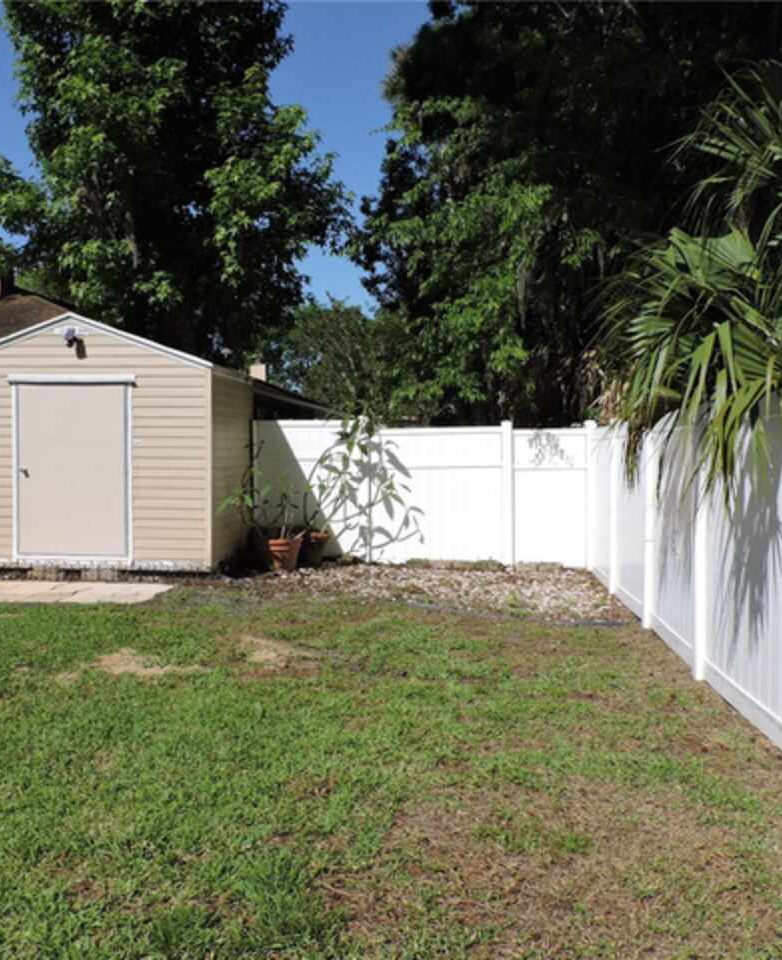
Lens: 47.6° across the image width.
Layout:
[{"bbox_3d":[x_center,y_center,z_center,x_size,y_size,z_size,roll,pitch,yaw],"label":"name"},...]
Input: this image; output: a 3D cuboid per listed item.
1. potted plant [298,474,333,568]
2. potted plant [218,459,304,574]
[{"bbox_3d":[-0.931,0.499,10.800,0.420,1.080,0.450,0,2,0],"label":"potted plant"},{"bbox_3d":[-1.481,0.412,10.150,0.930,1.250,0.800,0,2,0],"label":"potted plant"}]

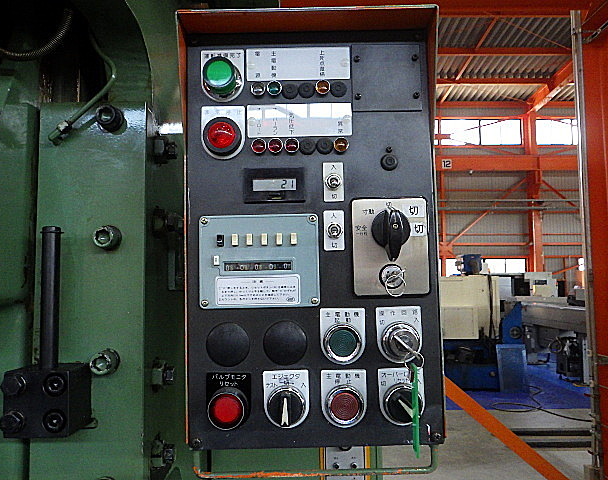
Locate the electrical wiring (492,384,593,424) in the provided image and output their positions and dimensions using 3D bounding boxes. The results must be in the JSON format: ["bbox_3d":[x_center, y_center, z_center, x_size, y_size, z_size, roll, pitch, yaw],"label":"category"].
[{"bbox_3d":[2.570,1.850,5.930,1.000,0.030,1.600,-1,-5,0],"label":"electrical wiring"}]

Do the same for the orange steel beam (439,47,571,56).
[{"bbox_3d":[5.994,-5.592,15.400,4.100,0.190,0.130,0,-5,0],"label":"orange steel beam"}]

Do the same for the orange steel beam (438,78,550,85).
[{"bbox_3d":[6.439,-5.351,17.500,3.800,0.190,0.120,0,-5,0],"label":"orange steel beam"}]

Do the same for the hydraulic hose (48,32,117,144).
[{"bbox_3d":[-0.290,-0.207,0.690,0.085,0.170,0.090,-1,-4,1],"label":"hydraulic hose"}]

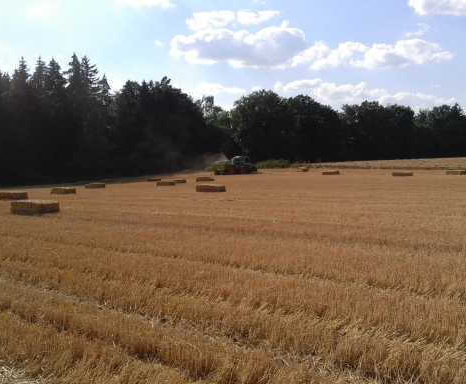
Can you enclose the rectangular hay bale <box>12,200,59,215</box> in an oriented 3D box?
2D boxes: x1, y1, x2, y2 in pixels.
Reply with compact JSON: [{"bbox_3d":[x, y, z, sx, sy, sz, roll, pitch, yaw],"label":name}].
[{"bbox_3d":[-8.786,0.795,23.766,2.200,0.680,1.080,1,4,42],"label":"rectangular hay bale"}]

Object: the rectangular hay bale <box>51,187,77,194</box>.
[{"bbox_3d":[-14.474,0.026,45.704,2.200,0.680,1.080,1,4,42],"label":"rectangular hay bale"}]

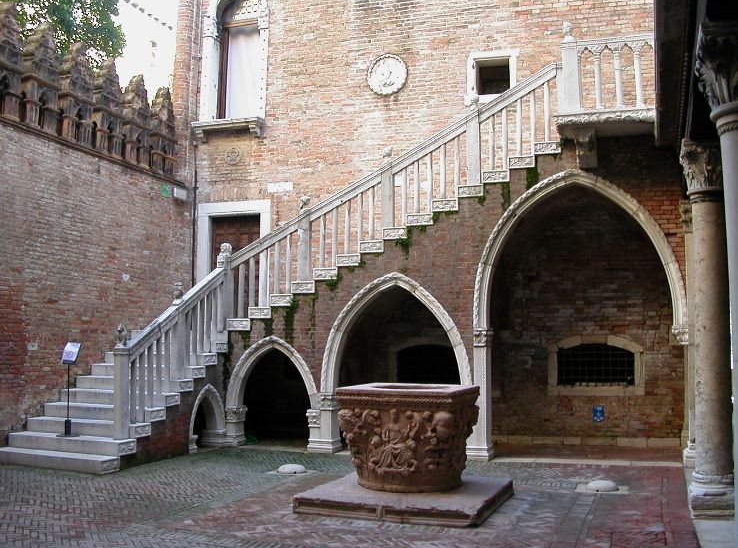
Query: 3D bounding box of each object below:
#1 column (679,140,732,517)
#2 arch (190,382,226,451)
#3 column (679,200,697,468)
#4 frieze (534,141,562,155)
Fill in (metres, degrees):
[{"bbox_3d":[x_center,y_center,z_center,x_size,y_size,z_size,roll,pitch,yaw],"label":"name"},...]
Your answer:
[{"bbox_3d":[3.117,0.449,7.170,0.506,3.402,0.529,-2,-6,21],"label":"column"},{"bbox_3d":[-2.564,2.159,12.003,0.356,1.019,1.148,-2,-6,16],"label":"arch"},{"bbox_3d":[4.484,0.787,10.884,0.436,3.665,0.420,-1,-7,15],"label":"column"},{"bbox_3d":[2.637,-1.867,11.650,0.383,0.194,0.110,-1,-7,15],"label":"frieze"}]

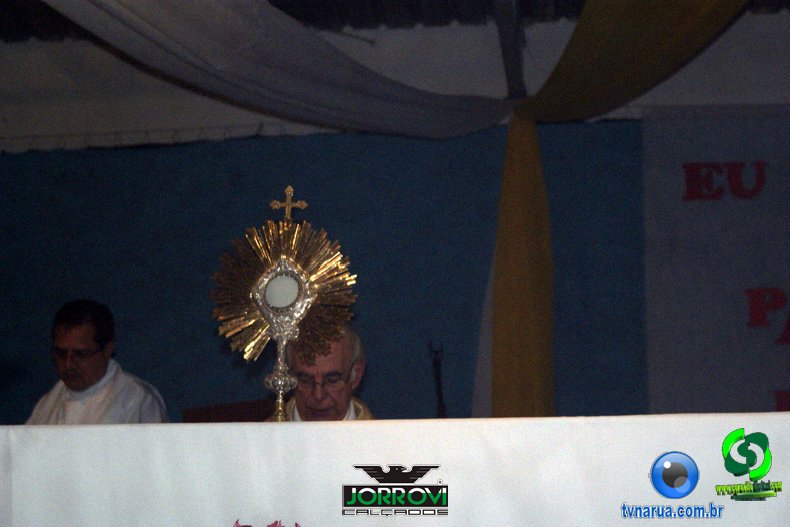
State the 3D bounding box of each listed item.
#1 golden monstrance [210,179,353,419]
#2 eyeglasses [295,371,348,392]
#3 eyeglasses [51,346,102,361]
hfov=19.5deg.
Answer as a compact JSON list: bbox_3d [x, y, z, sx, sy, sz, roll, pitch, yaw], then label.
[{"bbox_3d":[-0.238,0.129,4.988,0.315,0.600,0.170,1,-8,7],"label":"golden monstrance"},{"bbox_3d":[-0.163,0.253,5.367,0.138,0.042,0.140,0,15,6],"label":"eyeglasses"},{"bbox_3d":[-0.864,0.237,6.460,0.138,0.042,0.140,0,13,28],"label":"eyeglasses"}]

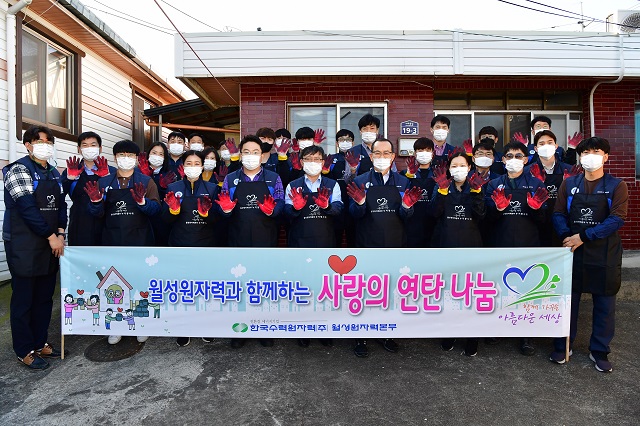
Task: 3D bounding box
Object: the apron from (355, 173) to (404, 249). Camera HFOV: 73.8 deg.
[{"bbox_3d":[0.491,0.105,3.460,0.420,0.820,0.220,0,2,5],"label":"apron"}]

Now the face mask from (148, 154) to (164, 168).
[{"bbox_3d":[-1.534,-0.483,4.000,0.142,0.115,0.090,0,1,-20],"label":"face mask"}]

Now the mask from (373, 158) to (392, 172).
[{"bbox_3d":[0.495,-0.379,3.380,0.145,0.110,0.080,0,2,7],"label":"mask"}]

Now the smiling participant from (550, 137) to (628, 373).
[{"bbox_3d":[2.051,0.295,3.270,0.530,1.770,0.400,1,2,27],"label":"smiling participant"}]

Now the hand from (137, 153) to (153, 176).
[{"bbox_3d":[-1.597,-0.441,3.880,0.125,0.205,0.075,-16,2,-19],"label":"hand"}]

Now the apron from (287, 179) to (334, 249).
[{"bbox_3d":[-0.063,0.130,3.600,0.420,0.820,0.220,0,2,-3],"label":"apron"}]

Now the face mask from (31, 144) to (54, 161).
[{"bbox_3d":[-2.088,-0.457,3.220,0.080,0.120,0.155,2,3,44],"label":"face mask"}]

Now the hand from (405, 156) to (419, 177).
[{"bbox_3d":[0.848,-0.431,3.950,0.130,0.185,0.070,-4,2,5],"label":"hand"}]

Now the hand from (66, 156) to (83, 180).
[{"bbox_3d":[-2.073,-0.376,3.600,0.140,0.200,0.070,2,2,-20],"label":"hand"}]

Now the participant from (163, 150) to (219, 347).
[{"bbox_3d":[-1.067,0.309,3.511,0.480,1.620,0.460,0,2,-15],"label":"participant"}]

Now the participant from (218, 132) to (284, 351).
[{"bbox_3d":[-0.545,0.222,3.470,0.530,1.750,0.480,0,1,-3],"label":"participant"}]

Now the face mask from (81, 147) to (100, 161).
[{"bbox_3d":[-1.960,-0.508,3.650,0.150,0.120,0.080,-1,2,-26],"label":"face mask"}]

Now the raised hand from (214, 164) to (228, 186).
[{"bbox_3d":[-0.947,-0.361,4.100,0.130,0.200,0.070,8,2,-10],"label":"raised hand"}]

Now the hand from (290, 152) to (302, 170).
[{"bbox_3d":[-0.227,-0.498,4.120,0.115,0.185,0.070,-12,2,-5],"label":"hand"}]

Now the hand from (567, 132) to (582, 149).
[{"bbox_3d":[2.482,-0.706,4.150,0.150,0.160,0.070,1,2,25],"label":"hand"}]

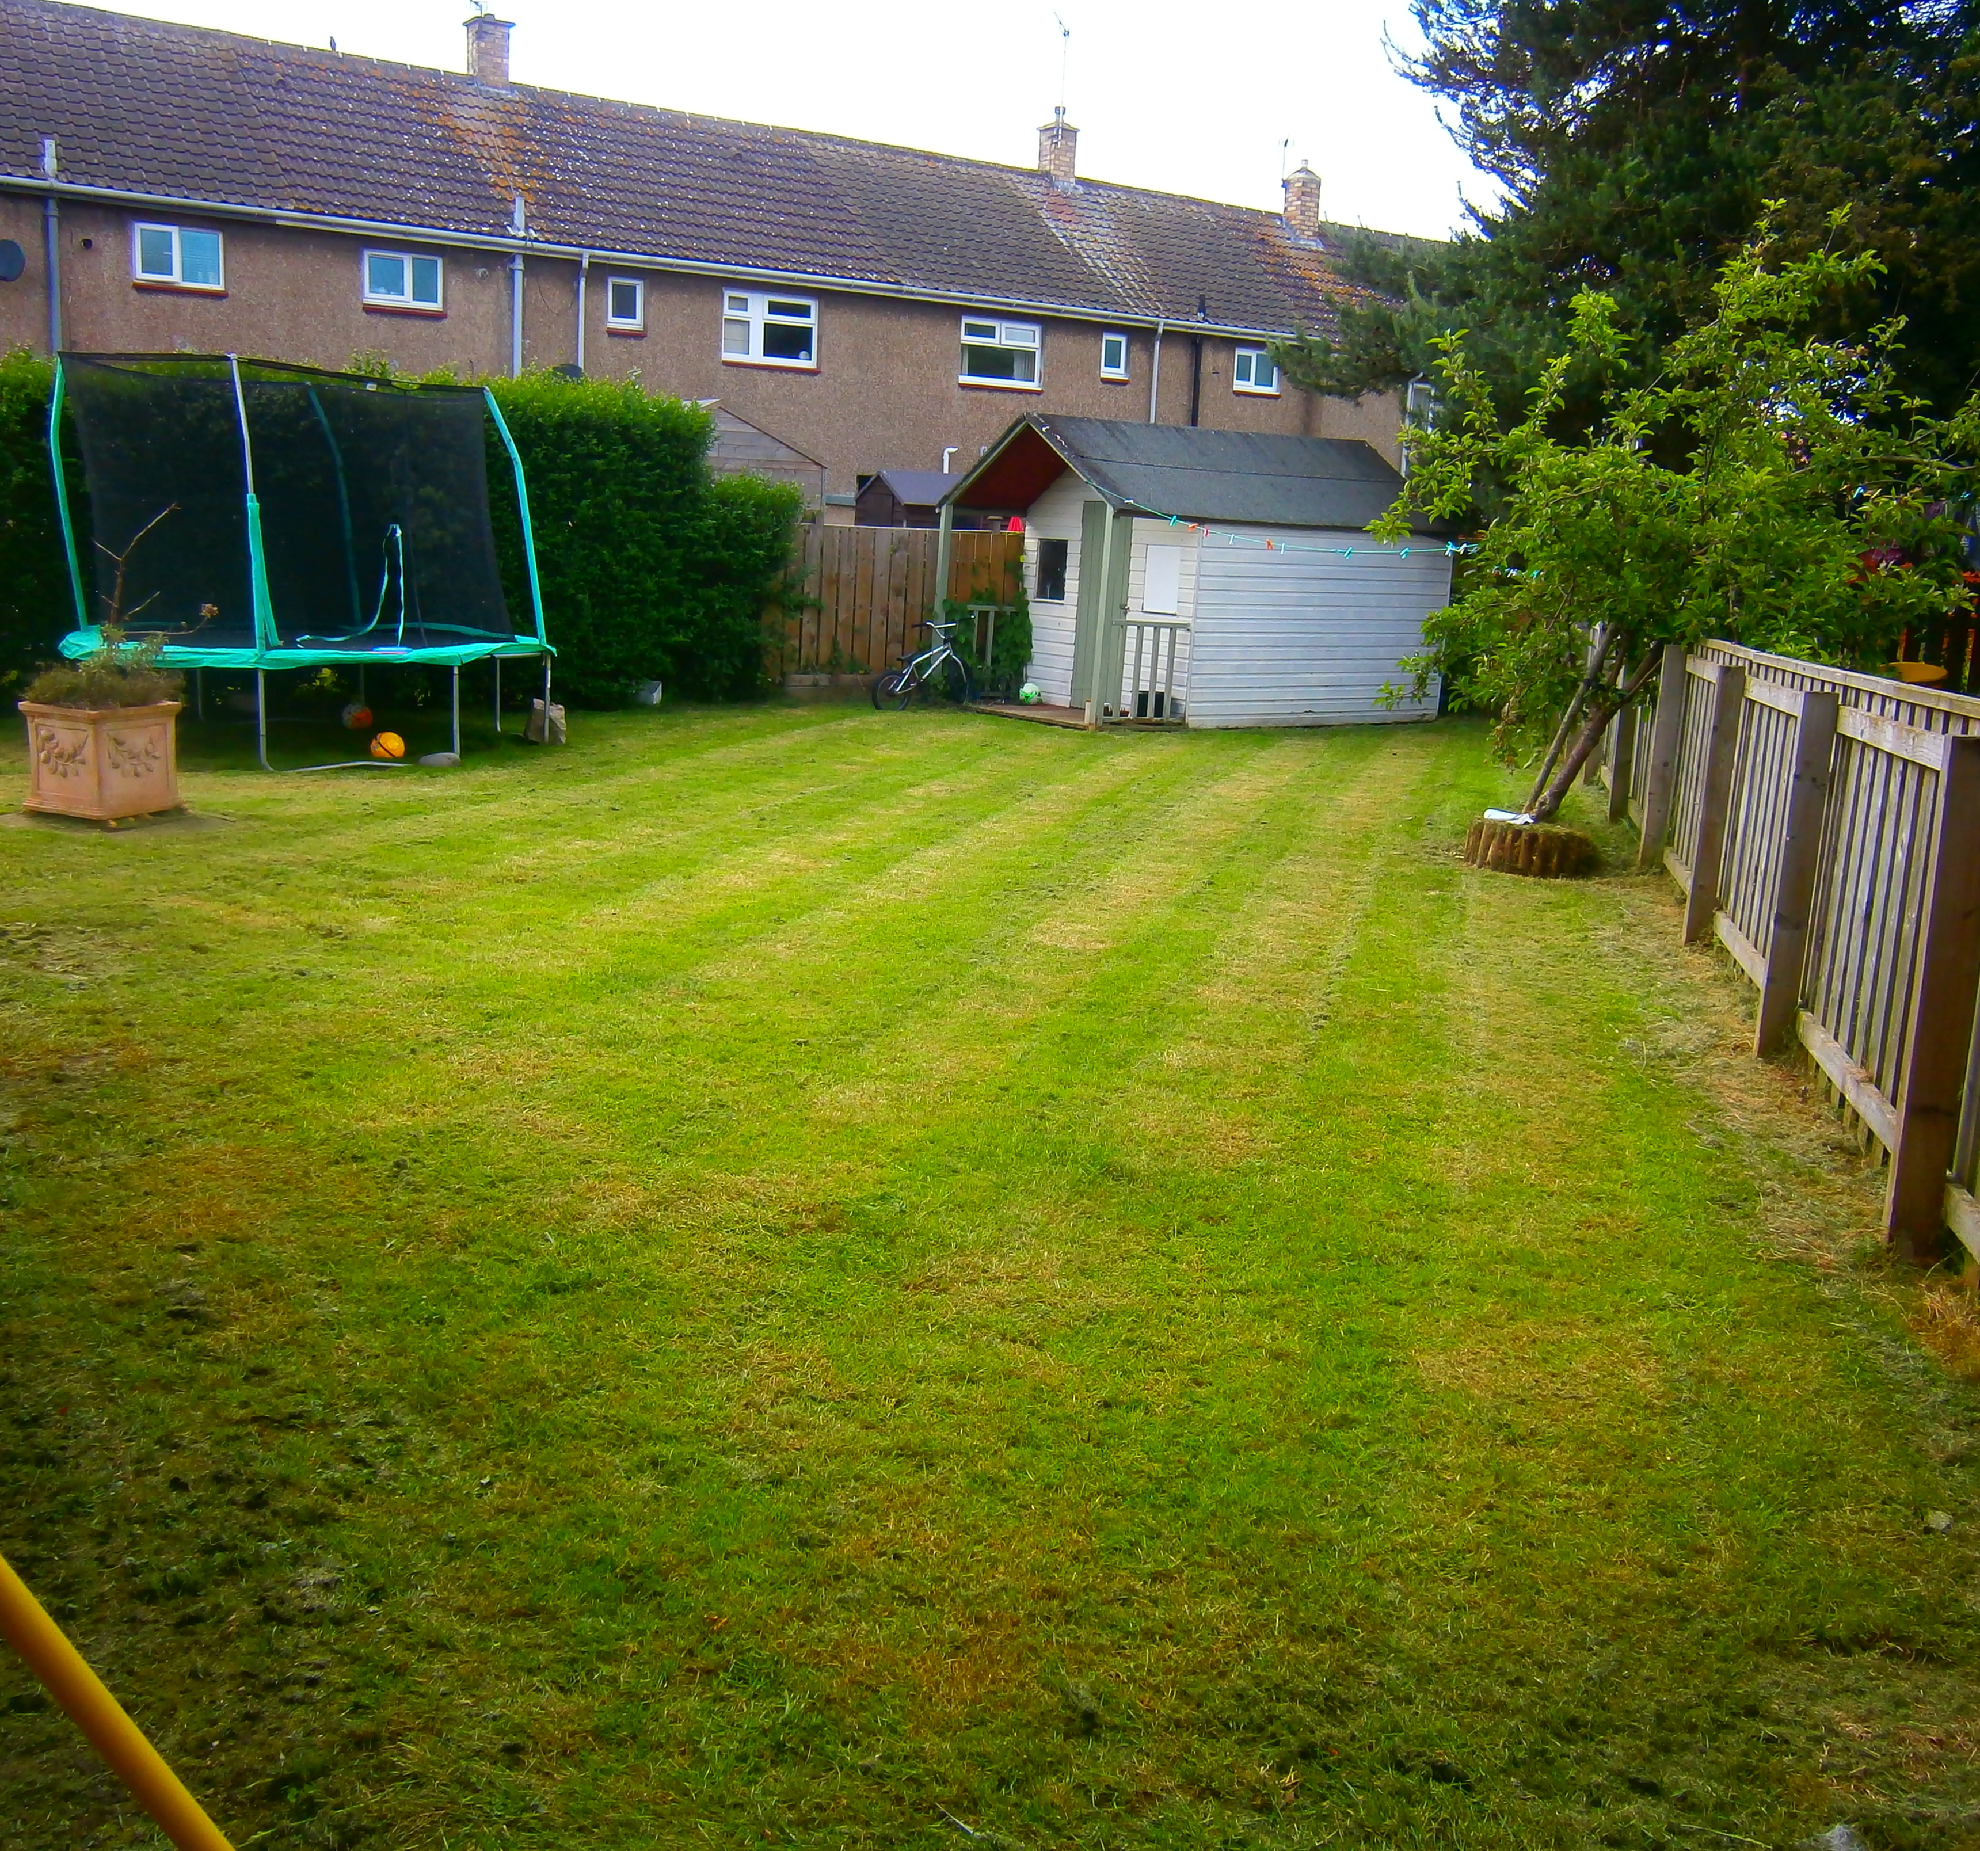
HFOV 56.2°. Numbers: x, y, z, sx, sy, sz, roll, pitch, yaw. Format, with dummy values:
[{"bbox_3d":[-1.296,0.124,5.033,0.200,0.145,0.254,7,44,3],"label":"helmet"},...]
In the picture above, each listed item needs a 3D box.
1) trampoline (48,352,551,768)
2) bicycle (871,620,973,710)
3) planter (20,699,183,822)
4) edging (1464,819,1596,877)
[{"bbox_3d":[-4.644,-2.543,12.681,3.200,2.560,3.200,0,10,-20],"label":"trampoline"},{"bbox_3d":[-0.588,-2.413,17.195,1.070,0.830,0.500,-3,11,-32],"label":"bicycle"},{"bbox_3d":[-4.416,-0.822,9.234,0.513,0.523,0.513,7,10,20],"label":"planter"},{"bbox_3d":[2.691,-0.407,9.195,0.680,0.240,0.680,6,10,16],"label":"edging"}]

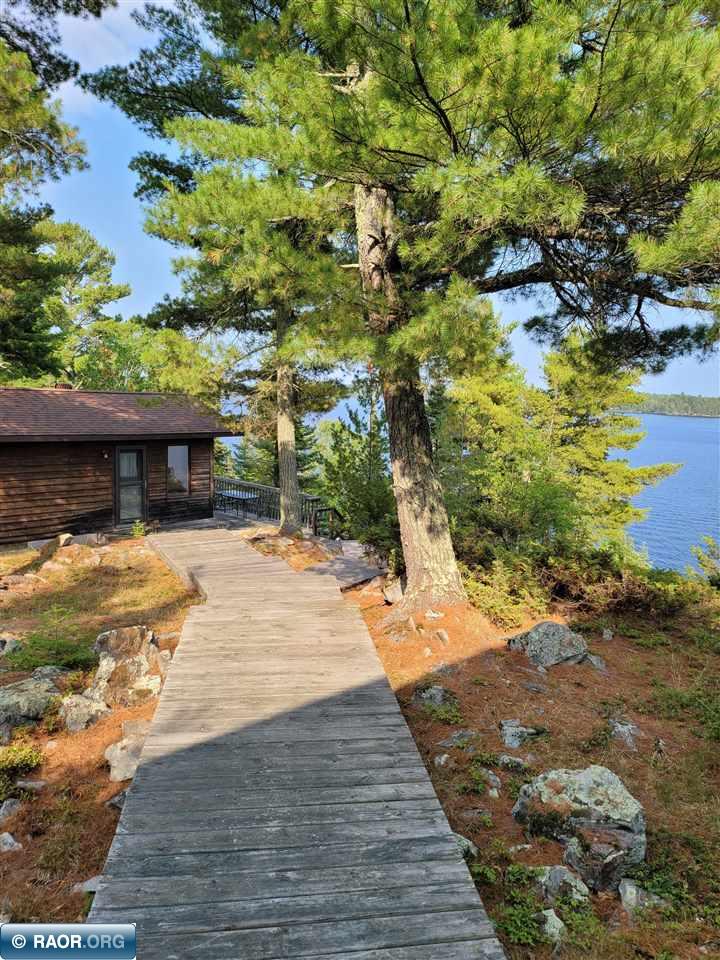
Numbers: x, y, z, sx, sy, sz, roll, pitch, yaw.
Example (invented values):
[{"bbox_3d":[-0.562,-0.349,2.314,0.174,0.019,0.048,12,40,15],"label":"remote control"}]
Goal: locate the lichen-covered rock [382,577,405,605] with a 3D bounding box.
[{"bbox_3d":[0.330,1.057,6.900,0.230,0.230,0.240,2,7,3],"label":"lichen-covered rock"}]

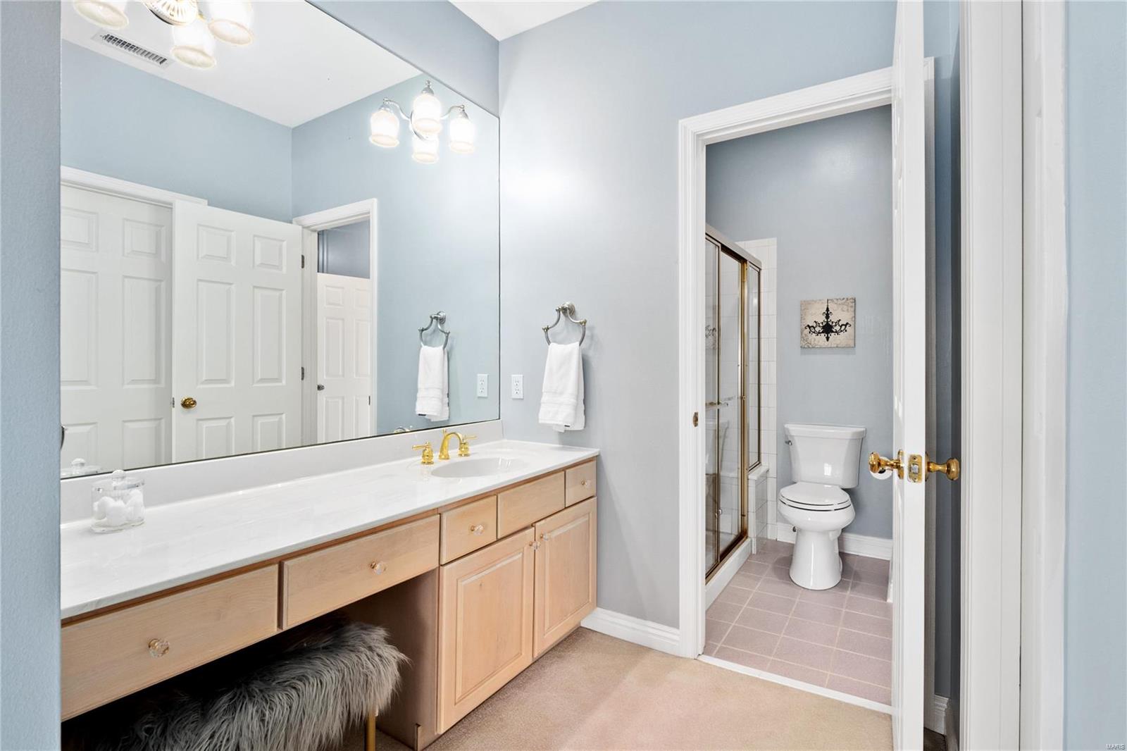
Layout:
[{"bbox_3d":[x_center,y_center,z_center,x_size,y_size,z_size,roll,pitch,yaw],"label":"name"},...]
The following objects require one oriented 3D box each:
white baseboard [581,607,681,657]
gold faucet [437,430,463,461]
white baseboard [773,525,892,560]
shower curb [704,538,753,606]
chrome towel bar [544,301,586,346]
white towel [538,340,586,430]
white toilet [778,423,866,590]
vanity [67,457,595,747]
[{"bbox_3d":[0.270,1.056,2.093,0.448,0.105,0.018,0,0,32],"label":"white baseboard"},{"bbox_3d":[-0.436,0.269,1.947,0.129,0.116,0.045,0,0,32],"label":"gold faucet"},{"bbox_3d":[1.685,1.045,3.166,0.657,0.115,0.018,0,0,32],"label":"white baseboard"},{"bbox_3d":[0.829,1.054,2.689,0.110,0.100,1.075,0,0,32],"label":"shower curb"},{"bbox_3d":[0.013,-0.228,2.201,0.204,0.184,0.080,0,0,32],"label":"chrome towel bar"},{"bbox_3d":[-0.012,0.050,2.201,0.214,0.393,0.090,0,0,32],"label":"white towel"},{"bbox_3d":[1.471,0.714,2.858,0.438,0.786,0.732,0,0,32],"label":"white toilet"},{"bbox_3d":[-0.551,0.732,1.552,0.543,0.762,1.792,0,0,32],"label":"vanity"}]

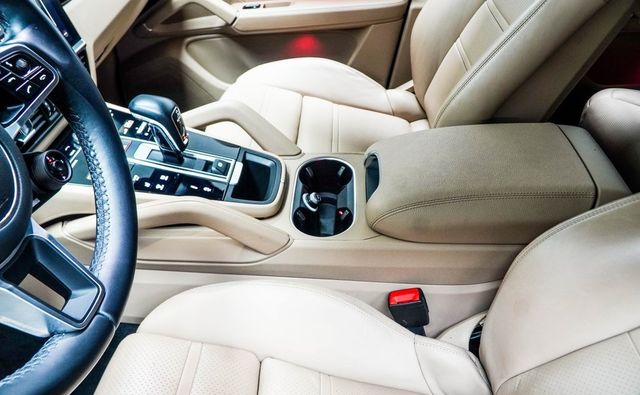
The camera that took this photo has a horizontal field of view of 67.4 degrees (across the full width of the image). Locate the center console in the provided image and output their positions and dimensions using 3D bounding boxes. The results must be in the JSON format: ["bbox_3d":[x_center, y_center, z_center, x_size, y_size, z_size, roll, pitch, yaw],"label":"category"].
[{"bbox_3d":[-0.199,-0.034,0.686,0.288,0.058,0.172,13,39,-7],"label":"center console"}]

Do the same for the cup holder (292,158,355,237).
[{"bbox_3d":[0.006,0.020,0.723,0.092,0.072,0.180,1,39,2],"label":"cup holder"}]

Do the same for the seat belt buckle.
[{"bbox_3d":[0.118,0.156,0.638,0.042,0.070,0.026,-14,37,14],"label":"seat belt buckle"}]

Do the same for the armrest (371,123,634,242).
[{"bbox_3d":[0.228,-0.029,0.675,0.335,0.072,0.210,1,39,2],"label":"armrest"}]

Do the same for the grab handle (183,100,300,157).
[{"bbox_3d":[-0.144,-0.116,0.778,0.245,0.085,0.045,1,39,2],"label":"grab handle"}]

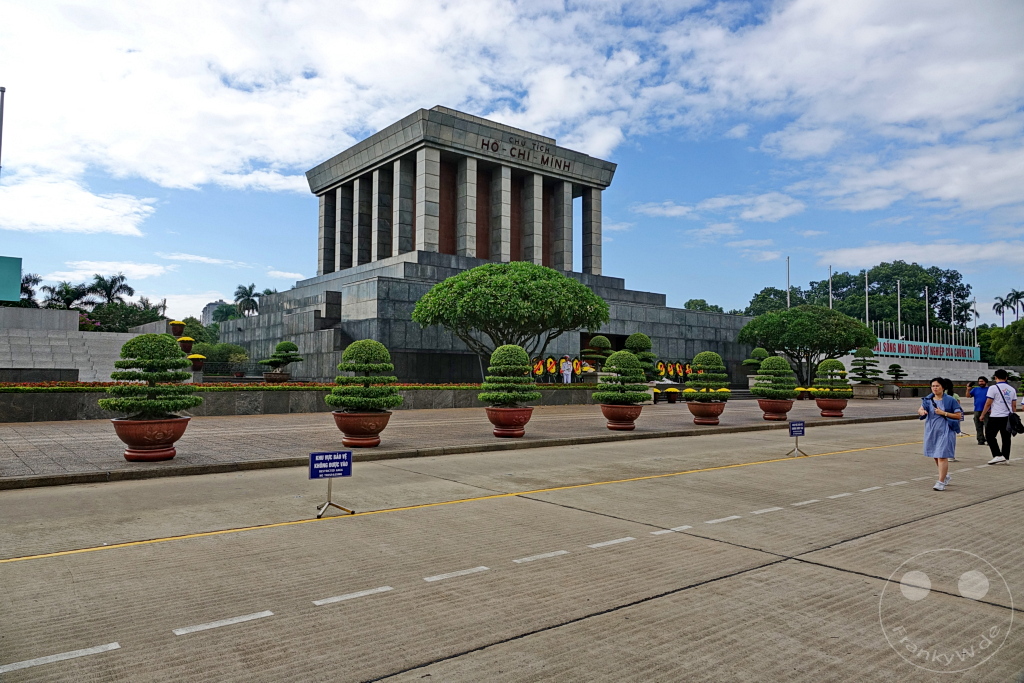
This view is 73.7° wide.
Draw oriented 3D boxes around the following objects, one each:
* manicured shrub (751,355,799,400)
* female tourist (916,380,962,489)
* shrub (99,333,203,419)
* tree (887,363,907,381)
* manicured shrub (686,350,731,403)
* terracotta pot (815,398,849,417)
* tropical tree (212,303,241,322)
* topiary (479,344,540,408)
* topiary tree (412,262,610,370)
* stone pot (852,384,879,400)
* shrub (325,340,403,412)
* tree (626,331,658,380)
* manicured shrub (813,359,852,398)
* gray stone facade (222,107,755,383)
[{"bbox_3d":[9.284,1.288,24.100,1.600,1.580,1.600,-1,-3,21],"label":"manicured shrub"},{"bbox_3d":[6.371,1.371,10.150,0.460,1.610,0.560,3,-4,-38],"label":"female tourist"},{"bbox_3d":[-5.931,0.566,11.200,1.700,1.370,1.700,3,-4,-39],"label":"shrub"},{"bbox_3d":[33.836,2.742,60.000,1.750,1.700,1.750,3,-4,-39],"label":"tree"},{"bbox_3d":[6.185,1.107,21.600,1.500,1.630,1.500,0,-3,16],"label":"manicured shrub"},{"bbox_3d":[11.887,2.467,25.400,1.260,0.670,1.260,1,-3,0],"label":"terracotta pot"},{"bbox_3d":[-43.971,0.084,104.712,4.600,11.870,4.600,3,-4,-39],"label":"tropical tree"},{"bbox_3d":[-0.049,0.847,16.850,1.560,1.530,1.560,0,-3,0],"label":"topiary"},{"bbox_3d":[-0.028,-0.851,37.500,10.700,6.900,10.700,0,-3,0],"label":"topiary tree"},{"bbox_3d":[26.186,3.713,50.500,1.300,1.070,1.300,3,-4,-38],"label":"stone pot"},{"bbox_3d":[-2.958,0.687,13.600,1.540,1.430,1.540,3,-4,-39],"label":"shrub"},{"bbox_3d":[6.910,0.894,37.000,2.100,2.650,2.100,0,-3,11],"label":"tree"},{"bbox_3d":[12.468,1.453,26.600,1.500,1.560,1.500,-1,-3,25],"label":"manicured shrub"},{"bbox_3d":[-4.270,-7.591,65.397,41.000,24.010,37.500,3,-4,-39],"label":"gray stone facade"}]

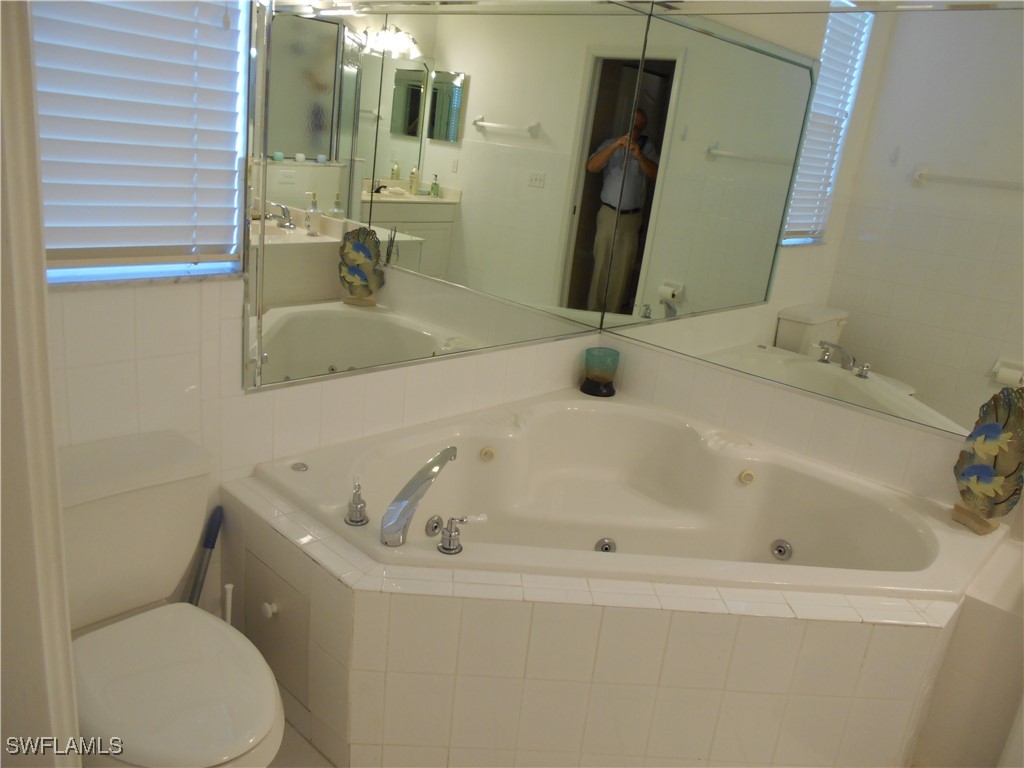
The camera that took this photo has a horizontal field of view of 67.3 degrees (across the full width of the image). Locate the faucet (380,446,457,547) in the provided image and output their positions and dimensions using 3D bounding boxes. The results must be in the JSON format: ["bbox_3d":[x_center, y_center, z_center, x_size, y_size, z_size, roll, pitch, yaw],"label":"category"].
[{"bbox_3d":[-0.225,0.275,1.905,0.057,0.150,0.304,13,19,22],"label":"faucet"}]

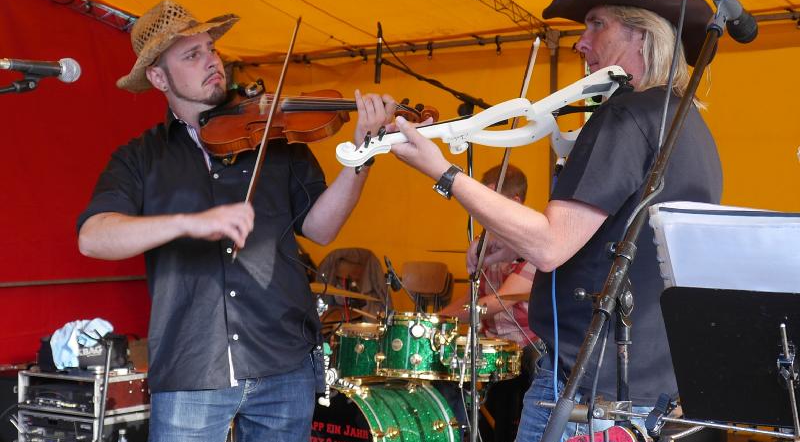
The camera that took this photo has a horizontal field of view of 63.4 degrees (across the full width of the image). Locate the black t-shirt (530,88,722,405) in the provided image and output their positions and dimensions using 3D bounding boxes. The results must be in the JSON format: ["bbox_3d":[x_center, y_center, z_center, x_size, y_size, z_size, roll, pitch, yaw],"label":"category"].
[{"bbox_3d":[0.482,0.053,1.390,0.360,0.670,0.480,0,0,21],"label":"black t-shirt"}]

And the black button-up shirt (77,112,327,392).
[{"bbox_3d":[-0.507,0.073,1.660,0.560,0.700,0.320,0,0,-25],"label":"black button-up shirt"}]

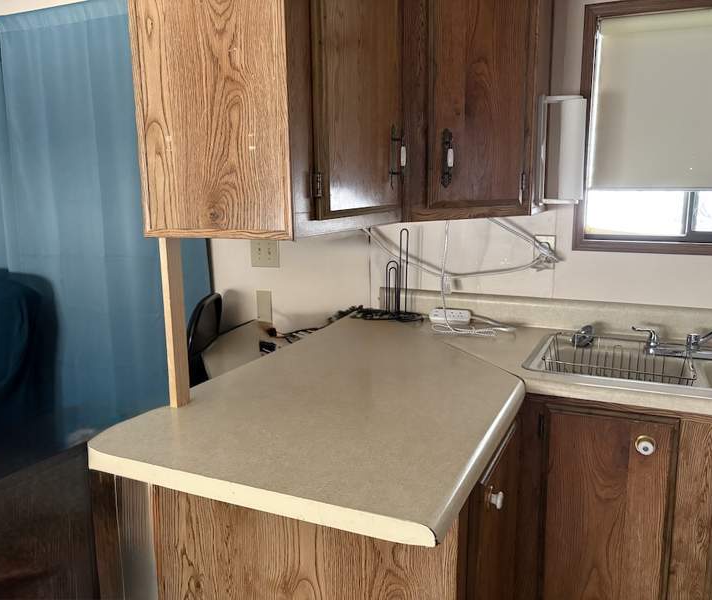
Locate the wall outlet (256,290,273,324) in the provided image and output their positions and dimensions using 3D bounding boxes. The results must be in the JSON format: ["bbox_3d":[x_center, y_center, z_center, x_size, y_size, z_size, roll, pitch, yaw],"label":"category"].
[{"bbox_3d":[-0.383,0.032,2.487,0.074,0.123,0.008,4,11,24],"label":"wall outlet"}]

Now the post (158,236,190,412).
[{"bbox_3d":[-0.382,0.048,1.271,0.019,0.360,0.039,4,11,24],"label":"post"}]

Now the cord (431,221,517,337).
[{"bbox_3d":[0.369,-0.081,1.949,0.290,0.358,0.161,4,11,24],"label":"cord"}]

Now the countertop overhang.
[{"bbox_3d":[0.055,0.197,1.534,0.715,0.035,1.301,4,11,24],"label":"countertop overhang"}]

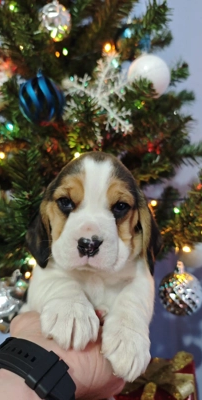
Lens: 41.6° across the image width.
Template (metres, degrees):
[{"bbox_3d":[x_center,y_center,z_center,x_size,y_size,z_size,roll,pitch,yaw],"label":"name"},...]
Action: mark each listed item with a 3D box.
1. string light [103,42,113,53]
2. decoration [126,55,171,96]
[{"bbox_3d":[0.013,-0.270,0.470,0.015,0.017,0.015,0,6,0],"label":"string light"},{"bbox_3d":[0.081,-0.210,0.450,0.071,0.073,0.071,0,6,0],"label":"decoration"}]

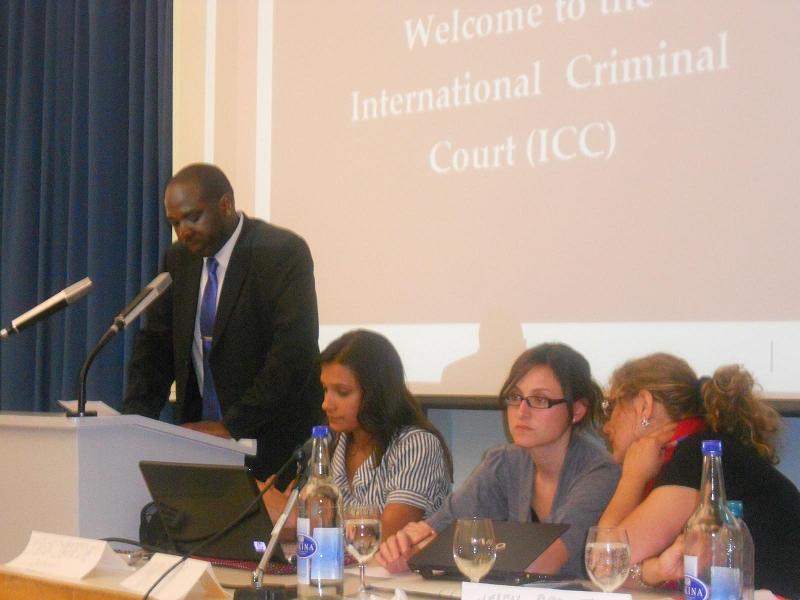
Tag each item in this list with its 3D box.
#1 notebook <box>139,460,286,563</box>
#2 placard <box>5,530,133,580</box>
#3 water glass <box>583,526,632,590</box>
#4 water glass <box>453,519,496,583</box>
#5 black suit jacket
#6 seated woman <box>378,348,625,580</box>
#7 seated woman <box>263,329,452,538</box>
[{"bbox_3d":[-0.338,0.462,3.380,0.335,0.235,0.340,-2,-3,35],"label":"notebook"},{"bbox_3d":[-0.707,0.544,3.220,0.285,0.068,0.165,-2,-3,38],"label":"placard"},{"bbox_3d":[0.330,0.447,2.380,0.073,0.170,0.073,0,-3,0],"label":"water glass"},{"bbox_3d":[0.124,0.455,2.500,0.073,0.170,0.073,0,-3,0],"label":"water glass"},{"bbox_3d":[-0.487,0.145,4.120,0.560,0.760,0.420,-2,-3,33],"label":"black suit jacket"},{"bbox_3d":[0.260,0.705,3.350,0.580,1.220,0.800,-2,-3,31],"label":"seated woman"},{"bbox_3d":[-0.165,0.700,3.650,0.540,1.250,0.780,-2,-3,38],"label":"seated woman"}]

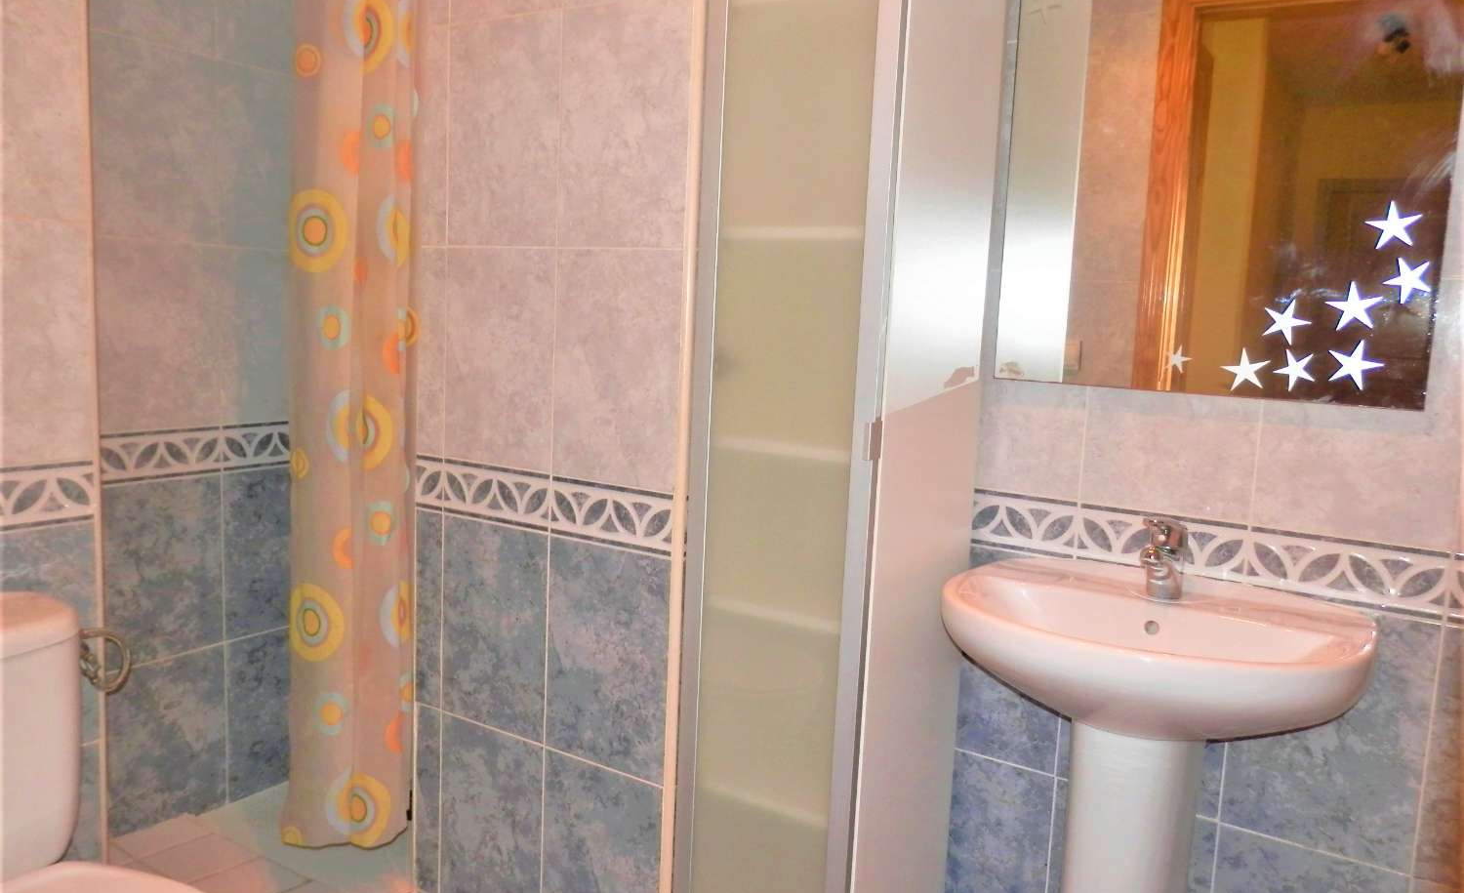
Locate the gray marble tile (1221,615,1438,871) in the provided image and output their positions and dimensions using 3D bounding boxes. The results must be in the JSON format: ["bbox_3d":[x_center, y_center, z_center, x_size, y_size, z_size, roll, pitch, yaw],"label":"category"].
[{"bbox_3d":[0.864,0.407,1.538,0.250,0.365,0.010,7,8,32],"label":"gray marble tile"}]

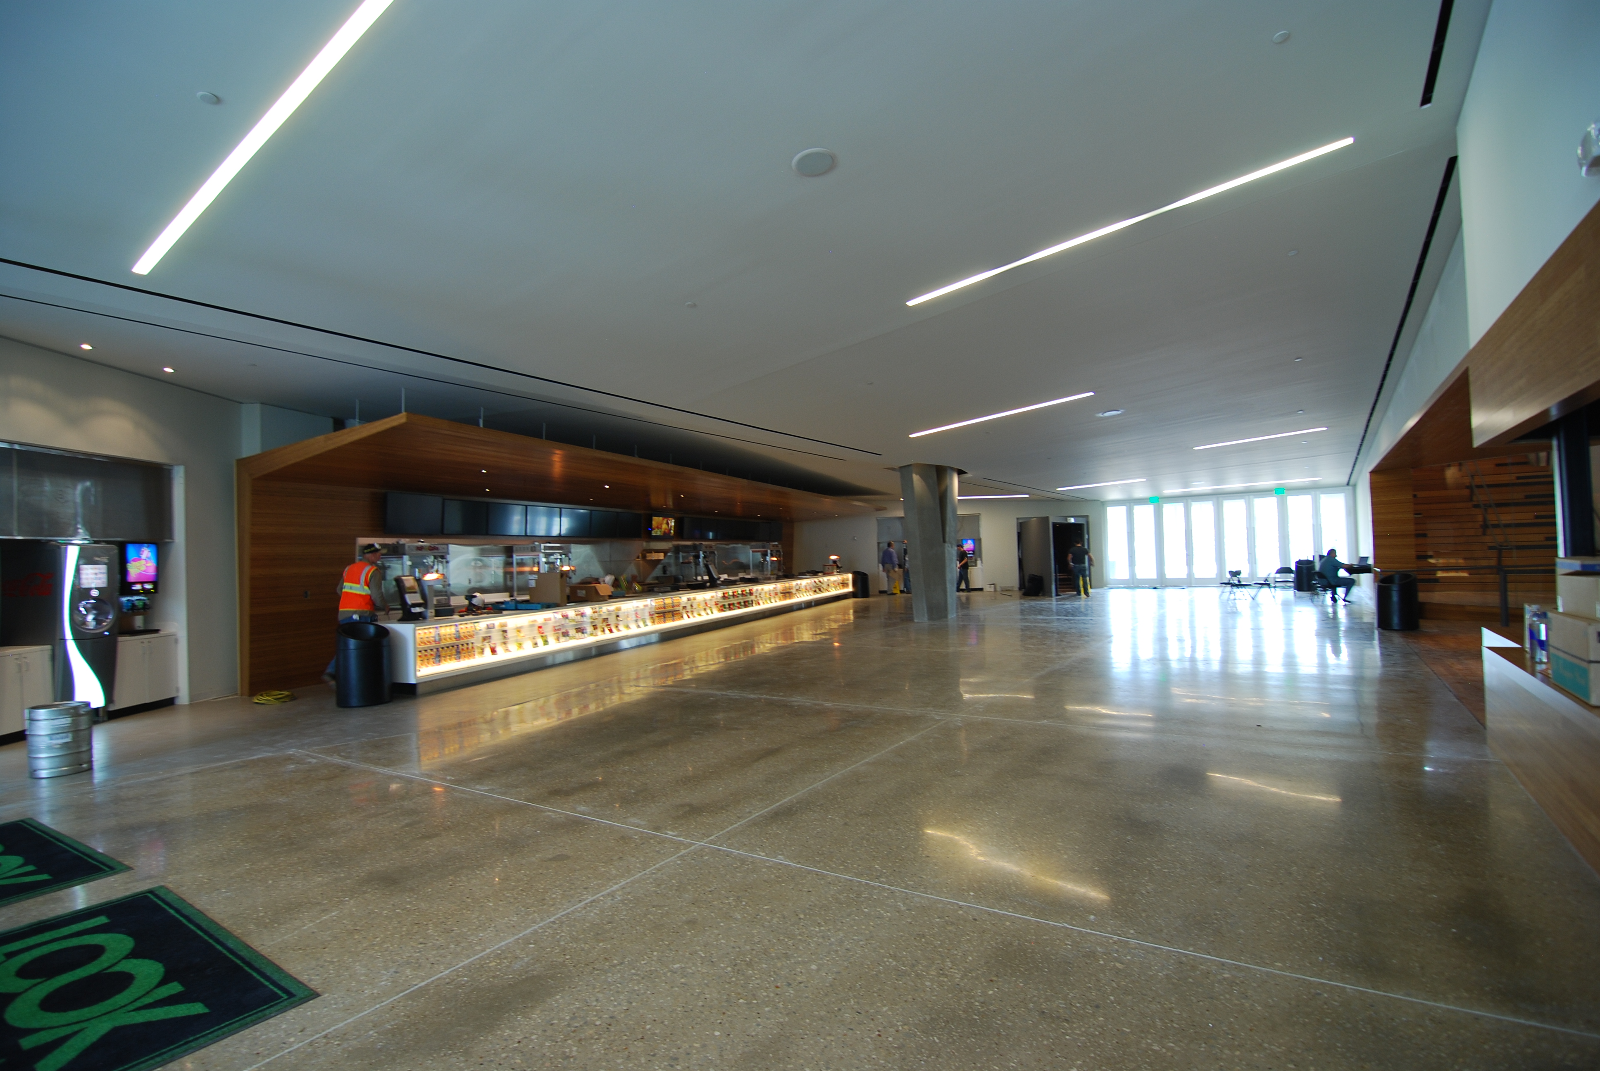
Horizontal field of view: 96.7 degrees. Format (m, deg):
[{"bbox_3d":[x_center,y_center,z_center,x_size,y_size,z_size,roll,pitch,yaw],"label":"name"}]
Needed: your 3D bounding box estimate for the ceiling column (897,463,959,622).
[{"bbox_3d":[2.950,0.153,16.000,1.400,3.450,1.150,-2,-2,10],"label":"ceiling column"}]

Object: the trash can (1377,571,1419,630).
[{"bbox_3d":[9.947,1.101,11.837,0.500,0.890,0.500,-2,-2,-13],"label":"trash can"}]

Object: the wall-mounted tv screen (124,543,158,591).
[{"bbox_3d":[-7.570,0.366,8.180,0.120,0.550,0.420,-2,-1,-2],"label":"wall-mounted tv screen"}]

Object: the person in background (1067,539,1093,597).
[{"bbox_3d":[8.457,0.974,21.500,0.620,1.740,0.380,-2,-2,18],"label":"person in background"}]

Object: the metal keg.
[{"bbox_3d":[-5.982,1.644,5.755,0.395,0.526,0.395,-3,-2,44],"label":"metal keg"}]

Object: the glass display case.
[{"bbox_3d":[-1.766,1.579,15.623,0.900,0.885,15.739,-2,-2,23],"label":"glass display case"}]

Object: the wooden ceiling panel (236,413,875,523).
[{"bbox_3d":[-1.908,-0.847,15.979,4.200,0.360,18.200,-2,-2,22],"label":"wooden ceiling panel"}]

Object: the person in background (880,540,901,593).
[{"bbox_3d":[3.083,1.119,24.302,0.420,1.820,0.550,-1,-2,-35],"label":"person in background"}]

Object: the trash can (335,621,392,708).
[{"bbox_3d":[-5.034,1.480,8.219,0.520,0.910,0.520,-3,-2,40],"label":"trash can"}]

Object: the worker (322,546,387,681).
[{"bbox_3d":[-5.867,1.029,9.451,0.580,1.850,0.680,-2,-2,12],"label":"worker"}]

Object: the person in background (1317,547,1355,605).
[{"bbox_3d":[12.806,0.947,17.000,0.800,1.280,0.520,-3,-2,36],"label":"person in background"}]

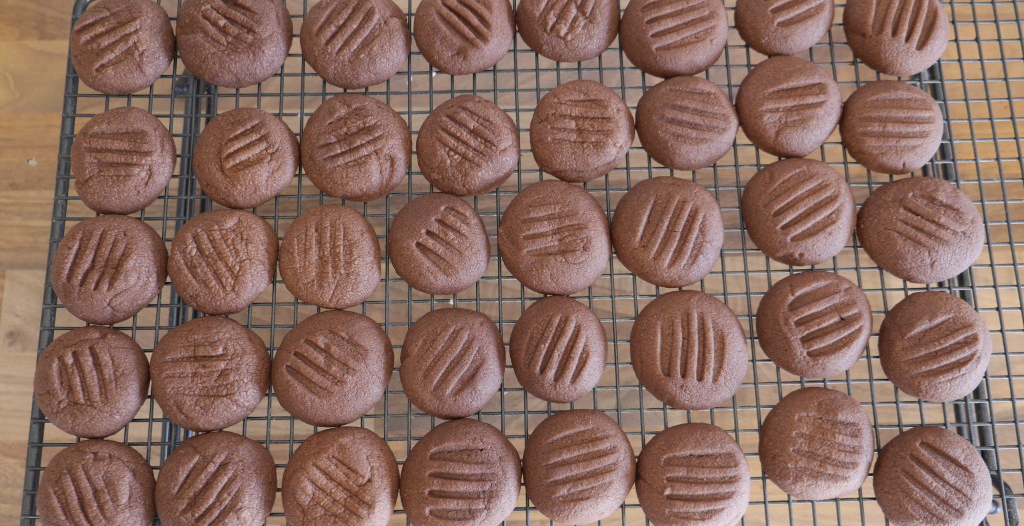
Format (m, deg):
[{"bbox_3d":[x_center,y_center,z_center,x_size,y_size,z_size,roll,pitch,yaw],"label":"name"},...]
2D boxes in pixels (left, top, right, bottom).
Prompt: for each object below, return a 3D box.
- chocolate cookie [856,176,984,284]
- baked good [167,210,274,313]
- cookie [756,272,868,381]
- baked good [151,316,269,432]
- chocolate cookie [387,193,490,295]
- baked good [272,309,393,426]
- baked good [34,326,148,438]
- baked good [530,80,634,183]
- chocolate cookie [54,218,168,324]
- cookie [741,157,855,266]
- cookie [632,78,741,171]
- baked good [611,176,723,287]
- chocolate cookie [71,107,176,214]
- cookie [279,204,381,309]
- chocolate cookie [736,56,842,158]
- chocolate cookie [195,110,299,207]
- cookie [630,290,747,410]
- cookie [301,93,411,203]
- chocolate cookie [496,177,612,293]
[{"bbox_3d":[0.185,-0.016,0.400,0.057,0.015,0.050,-1,77,-1],"label":"chocolate cookie"},{"bbox_3d":[-0.127,-0.001,0.388,0.047,0.014,0.047,-1,77,-1],"label":"baked good"},{"bbox_3d":[0.133,0.027,0.390,0.049,0.015,0.048,-1,77,-1],"label":"cookie"},{"bbox_3d":[-0.129,0.047,0.377,0.050,0.015,0.049,-1,77,0],"label":"baked good"},{"bbox_3d":[-0.033,-0.009,0.391,0.046,0.014,0.046,-1,77,-1],"label":"chocolate cookie"},{"bbox_3d":[-0.076,0.044,0.378,0.051,0.015,0.049,-1,77,0],"label":"baked good"},{"bbox_3d":[-0.178,0.050,0.376,0.048,0.015,0.048,-1,77,0],"label":"baked good"},{"bbox_3d":[0.032,-0.061,0.404,0.048,0.014,0.049,-1,77,-1],"label":"baked good"},{"bbox_3d":[-0.177,0.002,0.387,0.050,0.014,0.050,-1,77,-1],"label":"chocolate cookie"},{"bbox_3d":[0.129,-0.024,0.402,0.051,0.015,0.050,-1,77,-1],"label":"cookie"},{"bbox_3d":[0.080,-0.065,0.405,0.047,0.014,0.046,-1,77,-1],"label":"cookie"},{"bbox_3d":[0.070,-0.015,0.399,0.051,0.015,0.052,-1,77,-1],"label":"baked good"},{"bbox_3d":[-0.178,-0.047,0.405,0.047,0.015,0.050,-1,77,-1],"label":"chocolate cookie"},{"bbox_3d":[-0.080,-0.004,0.390,0.045,0.014,0.047,-1,77,-1],"label":"cookie"},{"bbox_3d":[0.126,-0.072,0.405,0.049,0.015,0.050,-1,77,0],"label":"chocolate cookie"},{"bbox_3d":[-0.120,-0.048,0.400,0.046,0.014,0.047,-1,77,-1],"label":"chocolate cookie"},{"bbox_3d":[0.077,0.037,0.387,0.050,0.015,0.052,-1,77,-1],"label":"cookie"},{"bbox_3d":[-0.072,-0.054,0.407,0.050,0.015,0.052,-1,77,-1],"label":"cookie"},{"bbox_3d":[0.018,-0.012,0.398,0.050,0.015,0.053,-1,77,-1],"label":"chocolate cookie"}]

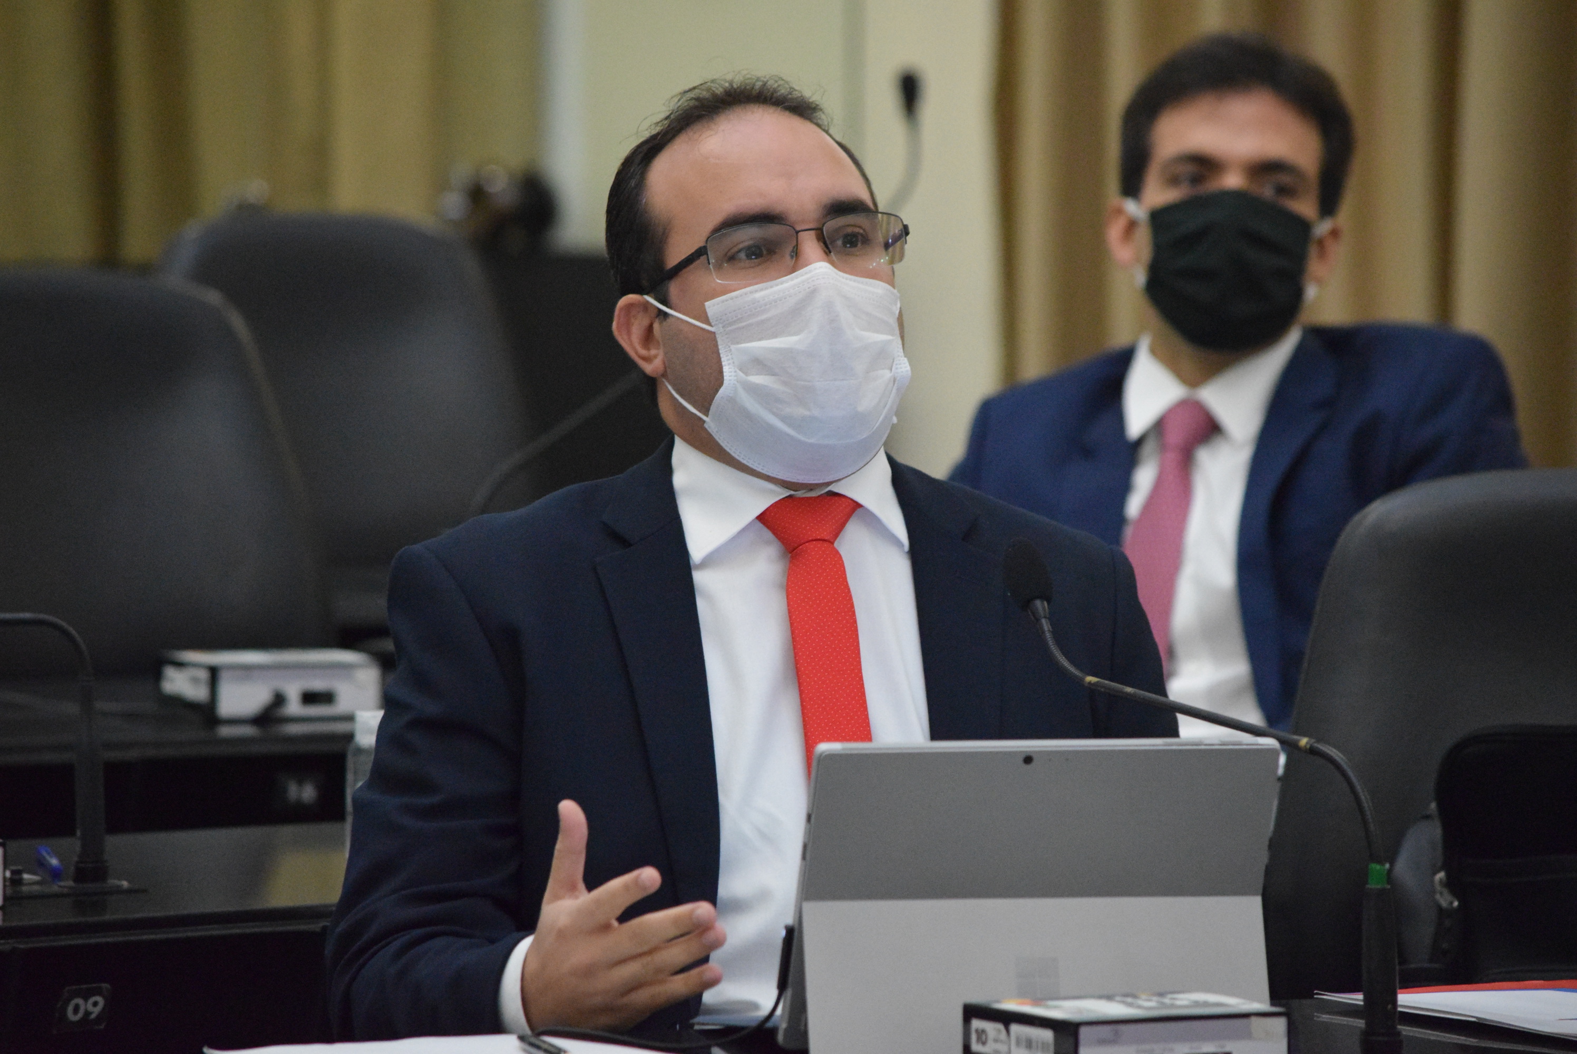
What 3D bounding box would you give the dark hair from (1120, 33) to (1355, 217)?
[{"bbox_3d":[0.345,-0.297,8.600,0.172,0.165,0.200,3,3,-6],"label":"dark hair"}]

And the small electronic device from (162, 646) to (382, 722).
[{"bbox_3d":[-0.408,0.125,8.800,0.136,0.044,0.136,-1,3,-18],"label":"small electronic device"}]

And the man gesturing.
[{"bbox_3d":[0.000,0.385,6.710,0.540,1.280,0.720,-1,3,-14],"label":"man gesturing"}]

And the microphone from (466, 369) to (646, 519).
[{"bbox_3d":[-0.156,-0.009,8.800,0.240,0.330,0.070,-1,3,-20],"label":"microphone"}]

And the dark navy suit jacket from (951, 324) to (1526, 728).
[{"bbox_3d":[0.344,0.130,8.600,0.500,0.580,0.320,0,3,2],"label":"dark navy suit jacket"}]

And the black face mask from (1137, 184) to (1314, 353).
[{"bbox_3d":[0.333,-0.195,8.520,0.140,0.125,0.095,3,3,-6],"label":"black face mask"}]

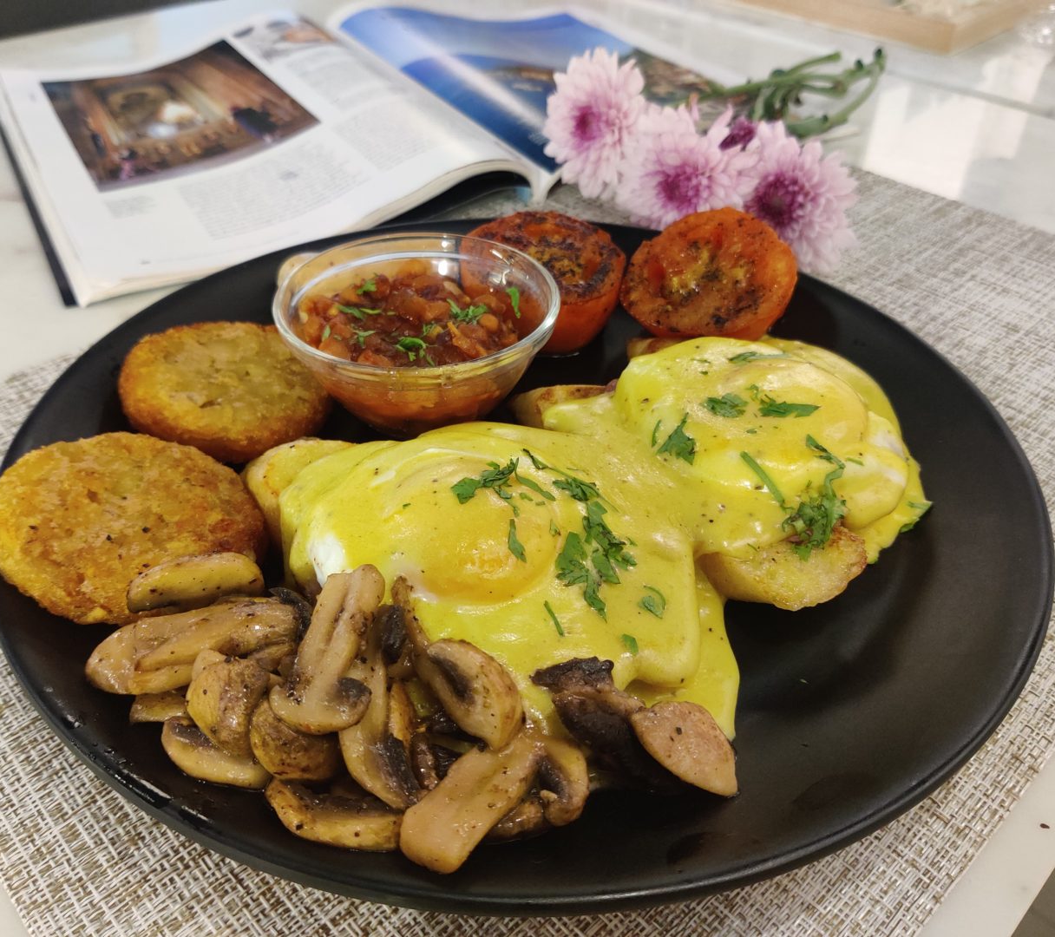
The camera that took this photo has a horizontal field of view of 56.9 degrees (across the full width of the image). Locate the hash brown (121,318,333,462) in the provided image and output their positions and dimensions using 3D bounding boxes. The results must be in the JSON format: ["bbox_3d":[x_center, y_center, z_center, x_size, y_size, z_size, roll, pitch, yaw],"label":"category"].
[{"bbox_3d":[-0.088,-0.025,0.288,0.060,0.018,0.060,11,36,-8],"label":"hash brown"}]

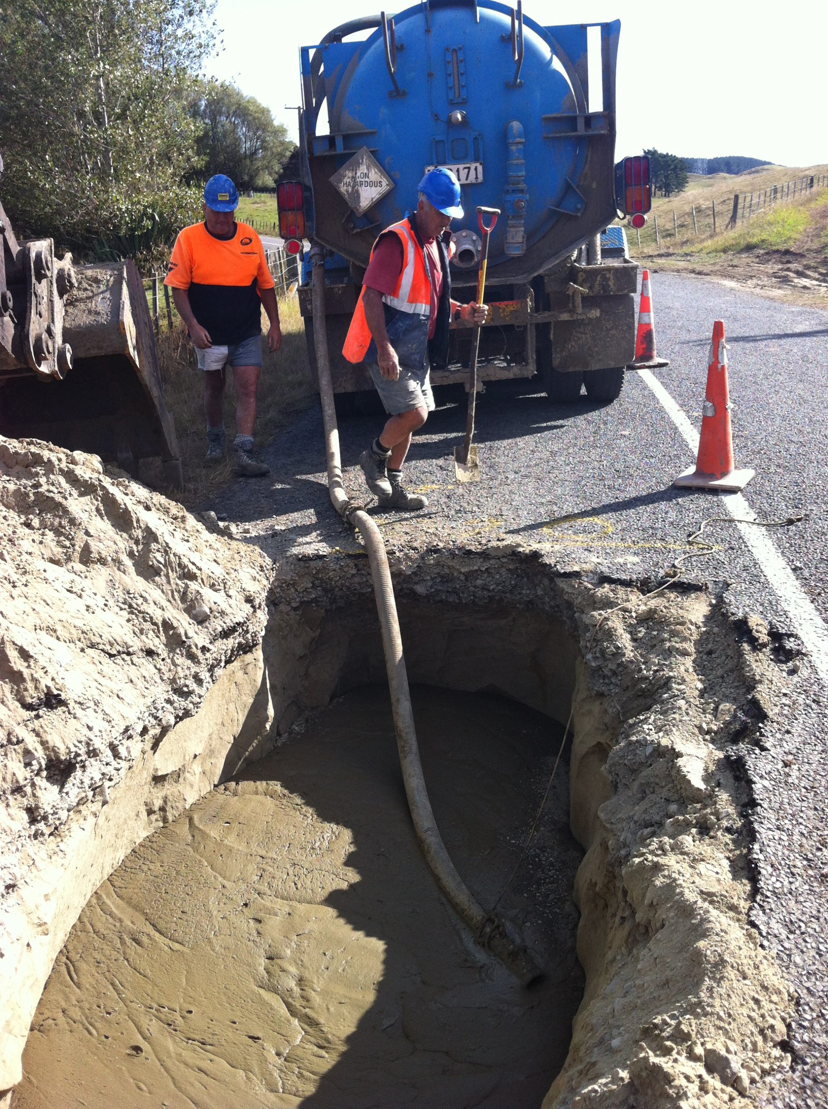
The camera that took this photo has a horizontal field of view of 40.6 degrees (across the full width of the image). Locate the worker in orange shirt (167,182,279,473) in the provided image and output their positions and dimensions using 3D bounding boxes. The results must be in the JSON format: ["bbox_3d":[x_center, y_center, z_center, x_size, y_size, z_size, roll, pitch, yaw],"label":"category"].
[{"bbox_3d":[-1.194,-1.433,7.033,0.680,1.810,0.550,-8,19,-14],"label":"worker in orange shirt"}]

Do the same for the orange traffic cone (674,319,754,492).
[{"bbox_3d":[1.667,-0.850,6.199,0.370,0.895,0.370,9,21,31],"label":"orange traffic cone"}]

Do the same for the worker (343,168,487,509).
[{"bbox_3d":[0.029,-1.107,5.927,0.720,1.750,0.550,5,20,21],"label":"worker"}]

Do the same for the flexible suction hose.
[{"bbox_3d":[-0.185,-0.311,5.392,0.420,2.150,4.600,-6,19,-10],"label":"flexible suction hose"}]

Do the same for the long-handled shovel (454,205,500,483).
[{"bbox_3d":[0.338,-1.082,5.904,0.150,1.450,0.130,-3,19,-19],"label":"long-handled shovel"}]

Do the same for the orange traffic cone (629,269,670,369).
[{"bbox_3d":[2.102,-2.162,10.113,0.380,0.870,0.380,-6,19,-9],"label":"orange traffic cone"}]

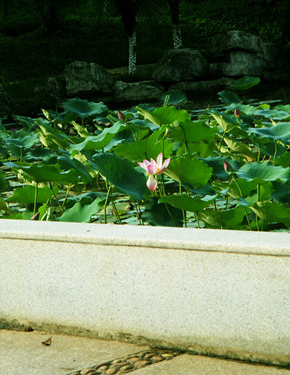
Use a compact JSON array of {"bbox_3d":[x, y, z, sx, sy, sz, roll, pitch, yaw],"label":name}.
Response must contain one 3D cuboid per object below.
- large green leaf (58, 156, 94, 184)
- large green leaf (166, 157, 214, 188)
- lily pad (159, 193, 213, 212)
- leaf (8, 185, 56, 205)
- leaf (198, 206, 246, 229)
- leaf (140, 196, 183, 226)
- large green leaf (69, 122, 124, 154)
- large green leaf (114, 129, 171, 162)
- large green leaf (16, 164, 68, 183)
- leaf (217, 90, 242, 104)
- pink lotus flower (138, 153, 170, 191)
[{"bbox_3d":[-0.477,-0.117,11.600,0.247,0.157,0.250,-7,7,-2],"label":"large green leaf"},{"bbox_3d":[0.261,-0.088,9.900,0.281,0.148,0.250,-7,7,2],"label":"large green leaf"},{"bbox_3d":[0.274,0.099,11.177,0.350,0.099,0.315,-7,7,0],"label":"lily pad"},{"bbox_3d":[-0.854,0.053,12.716,0.354,0.120,0.265,-7,7,0],"label":"leaf"},{"bbox_3d":[0.453,0.178,10.000,0.278,0.062,0.264,-7,-14,0],"label":"leaf"},{"bbox_3d":[0.108,0.148,10.400,0.277,0.055,0.264,-2,33,0],"label":"leaf"},{"bbox_3d":[-0.344,-0.348,12.000,0.383,0.180,0.360,-7,7,-1],"label":"large green leaf"},{"bbox_3d":[-0.011,-0.318,12.800,0.445,0.099,0.423,-8,-19,0],"label":"large green leaf"},{"bbox_3d":[-0.826,-0.112,13.482,0.407,0.105,0.346,-7,7,0],"label":"large green leaf"},{"bbox_3d":[0.965,-1.028,19.300,0.266,0.063,0.253,15,20,0],"label":"leaf"},{"bbox_3d":[0.049,-0.093,9.800,0.186,0.195,0.170,-7,7,0],"label":"pink lotus flower"}]

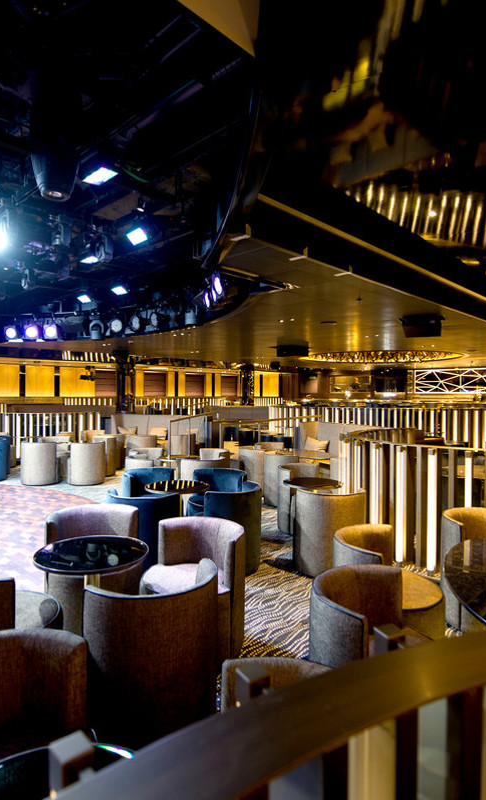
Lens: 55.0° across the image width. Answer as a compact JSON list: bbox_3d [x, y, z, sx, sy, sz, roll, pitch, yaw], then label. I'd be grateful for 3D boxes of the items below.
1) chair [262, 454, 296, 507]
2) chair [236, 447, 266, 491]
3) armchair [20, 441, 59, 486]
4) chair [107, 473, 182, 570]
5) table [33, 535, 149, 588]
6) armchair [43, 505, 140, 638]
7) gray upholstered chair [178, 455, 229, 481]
[{"bbox_3d":[0.613,1.132,6.740,0.640,0.700,0.630,-1,1,-43],"label":"chair"},{"bbox_3d":[0.273,1.128,7.429,0.655,0.702,0.655,0,1,-12],"label":"chair"},{"bbox_3d":[-3.592,1.112,8.364,0.661,0.729,0.661,1,1,30],"label":"armchair"},{"bbox_3d":[-0.875,1.161,4.180,0.655,0.702,0.655,0,1,25],"label":"chair"},{"bbox_3d":[-0.902,1.247,2.803,0.656,0.668,0.656,1,1,0],"label":"table"},{"bbox_3d":[-1.103,1.206,3.419,0.661,0.729,0.661,0,1,-29],"label":"armchair"},{"bbox_3d":[-0.551,1.133,6.360,0.630,0.700,0.640,-1,1,-43],"label":"gray upholstered chair"}]

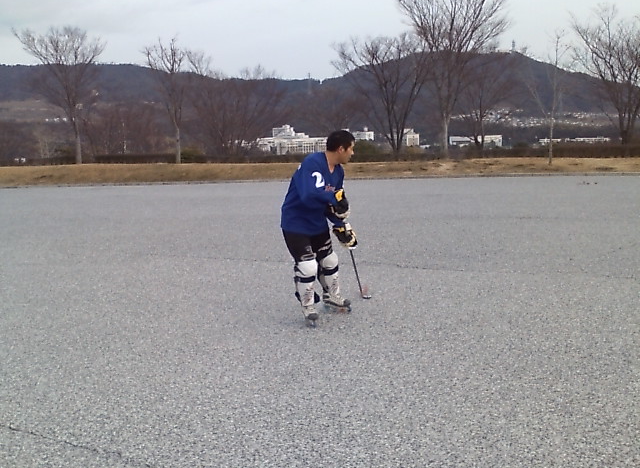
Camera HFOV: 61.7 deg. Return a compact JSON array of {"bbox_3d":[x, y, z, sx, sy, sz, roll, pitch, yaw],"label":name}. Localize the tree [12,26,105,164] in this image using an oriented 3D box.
[{"bbox_3d":[-18.493,-9.718,37.919,6.498,9.450,6.498,-1,9,0],"label":"tree"}]

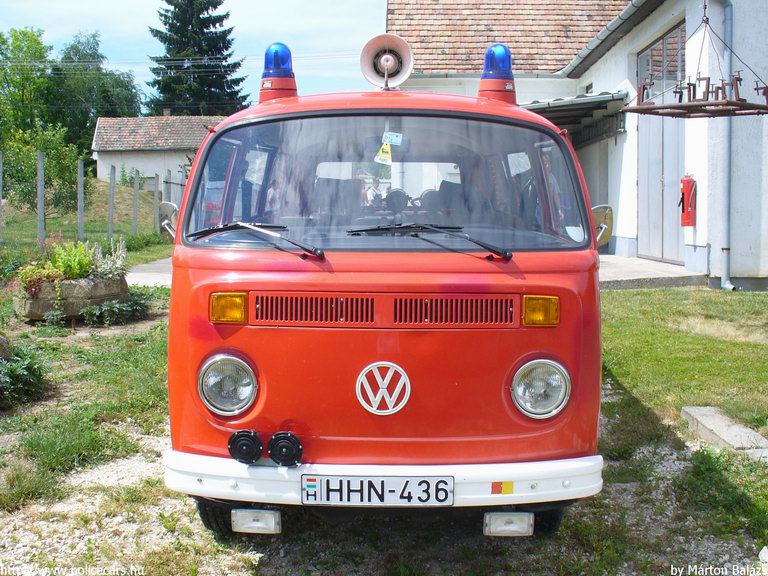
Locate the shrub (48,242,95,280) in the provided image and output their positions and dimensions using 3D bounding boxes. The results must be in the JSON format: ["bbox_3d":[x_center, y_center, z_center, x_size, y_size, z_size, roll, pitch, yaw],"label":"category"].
[{"bbox_3d":[-3.350,-0.295,8.800,0.480,0.380,0.420,0,4,0],"label":"shrub"}]

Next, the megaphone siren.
[{"bbox_3d":[0.015,-0.961,3.580,0.230,0.240,0.240,1,5,0],"label":"megaphone siren"}]

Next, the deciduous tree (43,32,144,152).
[{"bbox_3d":[-14.914,-9.389,42.000,5.000,7.600,4.800,0,4,0],"label":"deciduous tree"}]

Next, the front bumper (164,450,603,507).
[{"bbox_3d":[0.000,0.669,2.995,1.670,0.160,0.400,1,5,0],"label":"front bumper"}]

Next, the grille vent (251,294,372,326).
[{"bbox_3d":[-0.251,0.080,2.920,0.440,0.115,0.040,1,4,5],"label":"grille vent"}]

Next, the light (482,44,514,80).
[{"bbox_3d":[0.495,-0.975,3.550,0.138,0.156,0.138,0,4,0],"label":"light"}]

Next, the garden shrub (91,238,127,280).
[{"bbox_3d":[-2.953,-0.305,8.800,0.380,0.440,0.360,0,4,0],"label":"garden shrub"}]

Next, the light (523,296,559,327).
[{"bbox_3d":[0.561,0.077,2.953,0.134,0.114,0.060,0,5,-7],"label":"light"}]

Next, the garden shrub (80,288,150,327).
[{"bbox_3d":[-2.731,0.198,8.349,0.680,0.380,0.500,-1,5,-14],"label":"garden shrub"}]

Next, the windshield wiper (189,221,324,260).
[{"bbox_3d":[-0.483,-0.180,3.041,0.540,0.140,0.110,2,5,15],"label":"windshield wiper"}]

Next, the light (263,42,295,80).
[{"bbox_3d":[-0.456,-0.984,3.550,0.138,0.156,0.138,0,4,0],"label":"light"}]

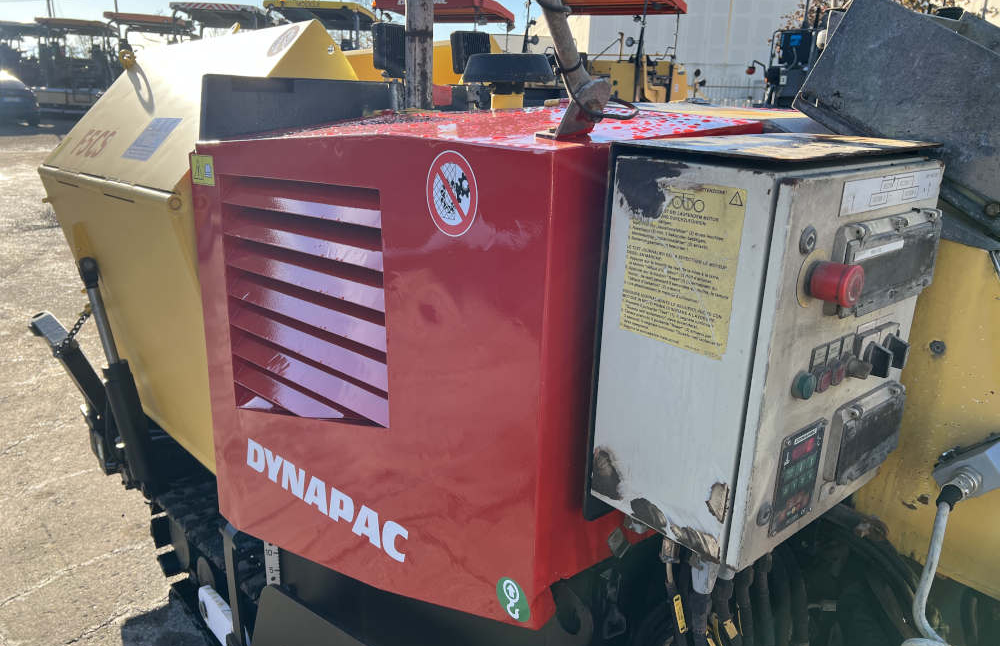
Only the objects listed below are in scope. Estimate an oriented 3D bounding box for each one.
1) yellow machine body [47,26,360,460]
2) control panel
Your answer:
[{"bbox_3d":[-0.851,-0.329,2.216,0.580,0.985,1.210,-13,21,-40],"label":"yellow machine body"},{"bbox_3d":[0.314,0.009,0.883,0.350,0.425,0.221,-12,20,-38],"label":"control panel"}]

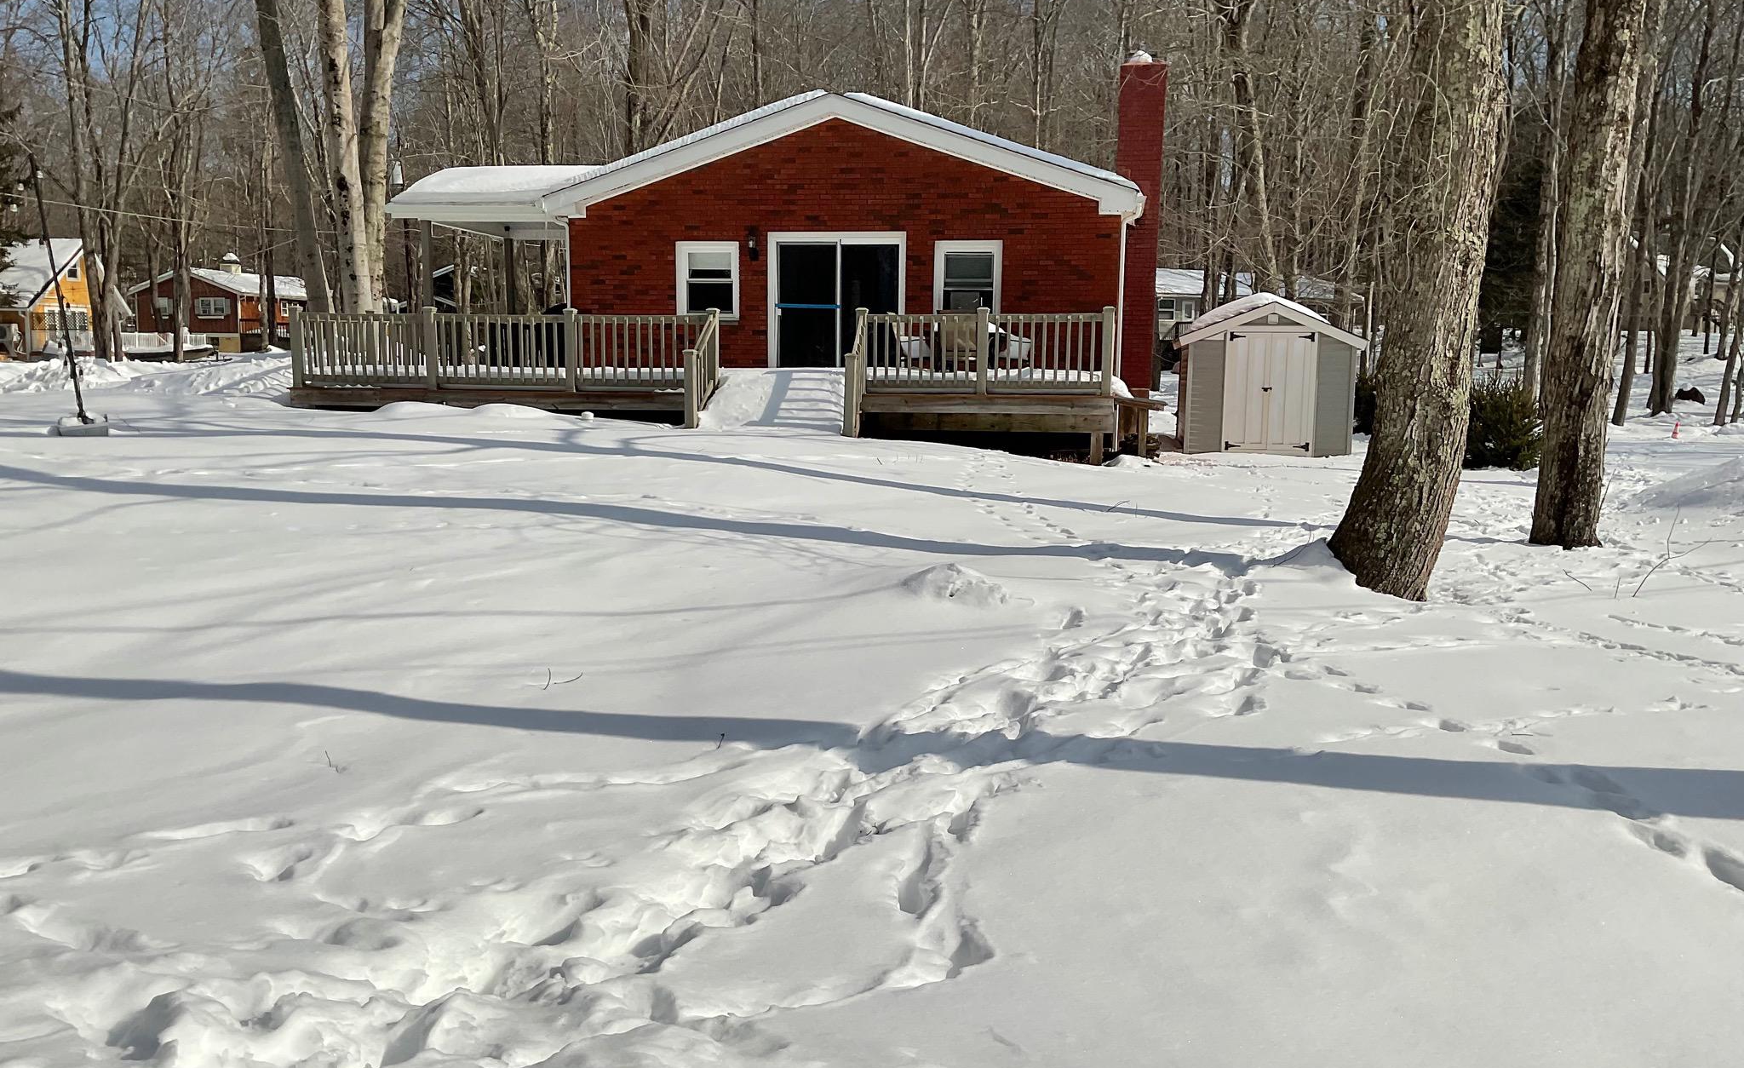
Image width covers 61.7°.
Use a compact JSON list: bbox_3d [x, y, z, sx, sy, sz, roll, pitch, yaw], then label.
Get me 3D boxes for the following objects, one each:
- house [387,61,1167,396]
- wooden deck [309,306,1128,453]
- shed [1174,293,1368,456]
[{"bbox_3d":[-0.692,-4.613,24.766,10.800,5.050,10.350,1,7,8],"label":"house"},{"bbox_3d":[-1.869,-1.944,18.172,9.850,1.660,4.200,1,7,8],"label":"wooden deck"},{"bbox_3d":[5.737,-2.325,21.392,2.570,2.182,2.000,1,7,8],"label":"shed"}]

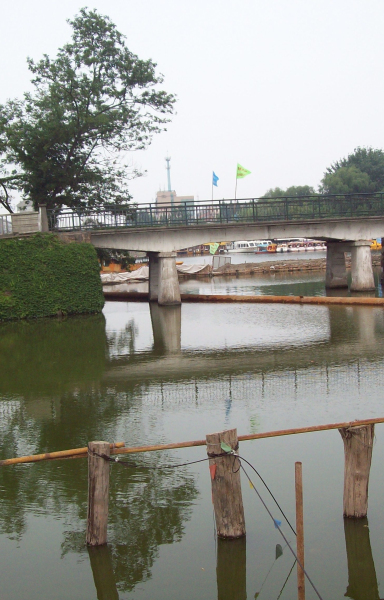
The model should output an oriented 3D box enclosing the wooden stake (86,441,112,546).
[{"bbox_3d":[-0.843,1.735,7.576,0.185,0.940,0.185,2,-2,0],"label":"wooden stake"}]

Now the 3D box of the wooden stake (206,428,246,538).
[{"bbox_3d":[0.266,1.354,6.228,0.222,0.804,0.222,-6,4,2],"label":"wooden stake"}]

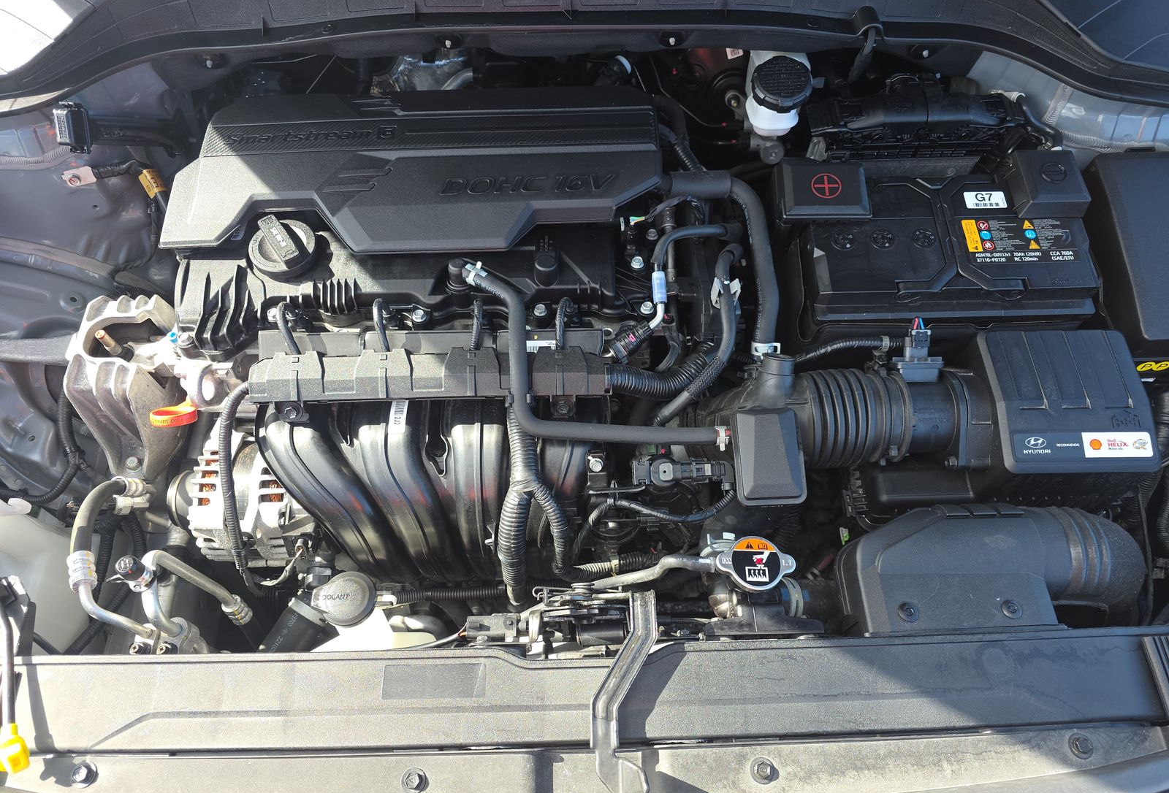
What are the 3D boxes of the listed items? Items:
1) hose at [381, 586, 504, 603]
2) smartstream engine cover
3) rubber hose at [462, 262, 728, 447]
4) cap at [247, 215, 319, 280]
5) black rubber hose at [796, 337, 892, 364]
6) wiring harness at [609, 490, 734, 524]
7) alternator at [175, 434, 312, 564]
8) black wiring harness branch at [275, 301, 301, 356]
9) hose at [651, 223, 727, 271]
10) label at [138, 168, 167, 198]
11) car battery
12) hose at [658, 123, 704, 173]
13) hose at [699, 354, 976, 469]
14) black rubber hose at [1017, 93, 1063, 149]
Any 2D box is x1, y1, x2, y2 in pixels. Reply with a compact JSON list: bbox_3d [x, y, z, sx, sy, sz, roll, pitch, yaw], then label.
[{"bbox_3d":[-0.141,0.198,0.773,0.124,0.014,0.014,-2,64,0],"label":"hose"},{"bbox_3d":[-0.168,-0.228,0.767,0.475,0.064,0.195,-2,64,0],"label":"smartstream engine cover"},{"bbox_3d":[0.012,-0.036,0.680,0.242,0.090,0.160,-1,65,-1],"label":"rubber hose"},{"bbox_3d":[-0.276,-0.136,0.709,0.062,0.035,0.062,-1,65,-1],"label":"cap"},{"bbox_3d":[0.254,-0.045,0.764,0.098,0.020,0.018,-7,64,-3],"label":"black rubber hose"},{"bbox_3d":[0.087,0.111,0.774,0.122,0.035,0.025,-2,64,0],"label":"wiring harness"},{"bbox_3d":[-0.363,0.111,0.830,0.158,0.140,0.140,-2,64,0],"label":"alternator"},{"bbox_3d":[-0.263,-0.060,0.690,0.022,0.028,0.043,-2,64,1],"label":"black wiring harness branch"},{"bbox_3d":[0.105,-0.147,0.751,0.085,0.026,0.046,-1,65,-1],"label":"hose"},{"bbox_3d":[-0.458,-0.226,0.823,0.018,0.010,0.028,-30,92,-16],"label":"label"},{"bbox_3d":[0.362,-0.134,0.875,0.300,0.205,0.180,-1,65,-1],"label":"car battery"},{"bbox_3d":[0.110,-0.281,0.885,0.020,0.030,0.080,-39,71,-16],"label":"hose"},{"bbox_3d":[0.229,0.021,0.708,0.250,0.105,0.100,-1,65,-1],"label":"hose"},{"bbox_3d":[0.497,-0.300,0.846,0.045,0.042,0.036,-2,64,0],"label":"black rubber hose"}]

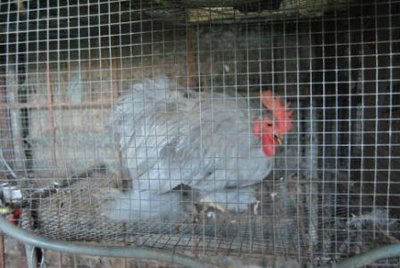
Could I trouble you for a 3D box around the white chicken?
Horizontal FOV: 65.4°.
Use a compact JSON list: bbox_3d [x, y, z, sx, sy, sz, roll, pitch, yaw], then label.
[{"bbox_3d":[0.000,0.037,0.860,0.460,0.370,0.290,1,6,22],"label":"white chicken"}]

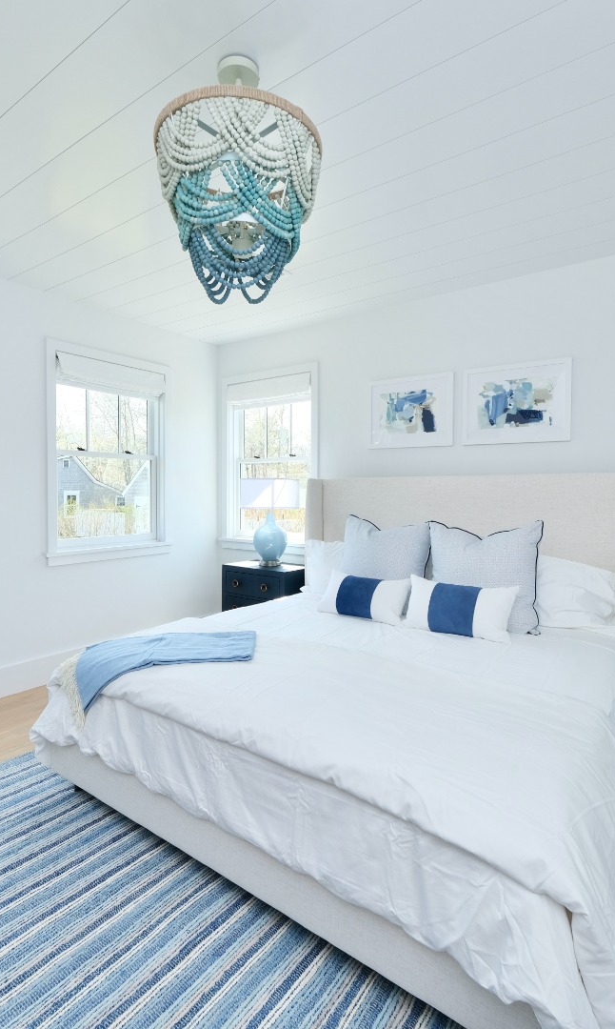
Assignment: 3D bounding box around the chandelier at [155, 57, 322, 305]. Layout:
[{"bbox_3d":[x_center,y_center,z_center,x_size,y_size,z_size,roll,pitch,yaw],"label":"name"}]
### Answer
[{"bbox_3d":[-0.222,-1.067,1.664,0.533,0.700,0.533,0,2,0],"label":"chandelier"}]

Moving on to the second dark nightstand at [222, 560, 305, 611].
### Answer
[{"bbox_3d":[-0.302,0.771,4.121,0.636,0.713,0.443,2,3,36],"label":"second dark nightstand"}]

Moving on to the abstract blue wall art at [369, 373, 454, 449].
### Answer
[{"bbox_3d":[0.710,-0.716,3.593,0.630,0.493,0.030,2,3,36],"label":"abstract blue wall art"}]

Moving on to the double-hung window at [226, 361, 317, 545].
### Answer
[{"bbox_3d":[-0.335,-0.457,4.391,1.054,1.529,0.120,2,3,36],"label":"double-hung window"}]

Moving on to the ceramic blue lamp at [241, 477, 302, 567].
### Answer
[{"bbox_3d":[-0.296,0.069,4.098,0.466,0.694,0.466,0,2,0],"label":"ceramic blue lamp"}]

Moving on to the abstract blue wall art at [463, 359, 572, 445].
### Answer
[{"bbox_3d":[1.279,-0.684,3.184,0.636,0.493,0.030,2,3,36],"label":"abstract blue wall art"}]

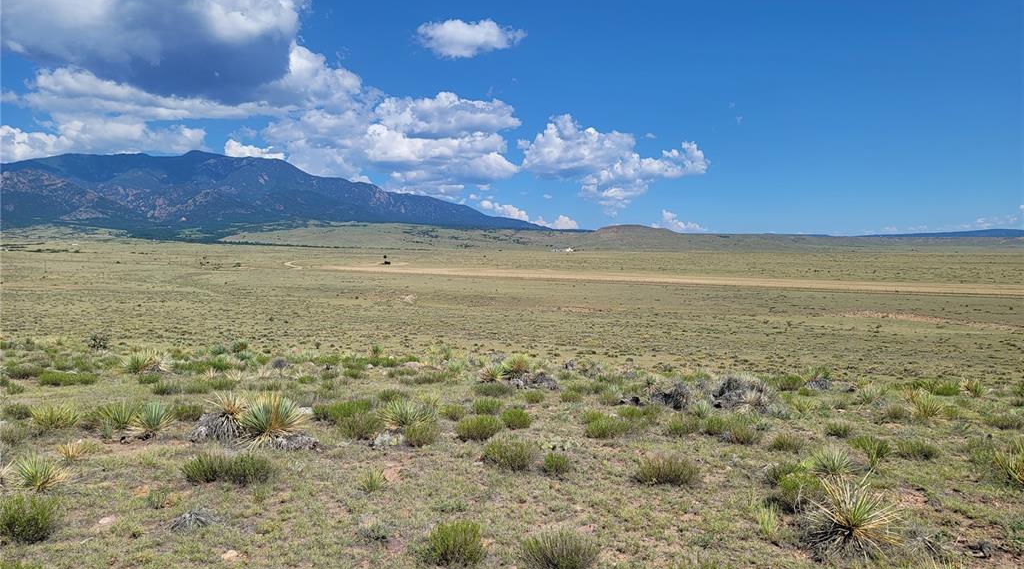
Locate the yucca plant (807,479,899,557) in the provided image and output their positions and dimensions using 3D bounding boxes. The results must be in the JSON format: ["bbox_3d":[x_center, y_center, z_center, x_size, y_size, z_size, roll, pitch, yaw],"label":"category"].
[{"bbox_3d":[2.155,1.470,4.664,0.593,0.431,0.563,0,3,0],"label":"yucca plant"}]

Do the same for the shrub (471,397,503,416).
[{"bbox_3d":[-0.325,1.563,9.434,0.408,0.187,0.388,0,3,0],"label":"shrub"}]

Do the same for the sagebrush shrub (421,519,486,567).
[{"bbox_3d":[-0.337,1.510,4.326,0.386,0.229,0.367,0,3,0],"label":"sagebrush shrub"}]

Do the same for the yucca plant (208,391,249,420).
[{"bbox_3d":[-2.911,1.246,7.578,0.420,0.282,0.399,0,3,0],"label":"yucca plant"}]

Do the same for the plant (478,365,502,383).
[{"bbox_3d":[-0.387,1.549,12.720,0.447,0.283,0.425,0,3,0],"label":"plant"}]

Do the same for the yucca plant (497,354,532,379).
[{"bbox_3d":[0.062,1.458,13.144,0.605,0.428,0.574,0,3,0],"label":"yucca plant"}]

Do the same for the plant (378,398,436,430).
[{"bbox_3d":[-1.225,1.504,8.586,0.650,0.333,0.618,0,3,0],"label":"plant"}]

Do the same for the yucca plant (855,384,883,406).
[{"bbox_3d":[4.836,1.486,9.985,0.392,0.282,0.372,0,3,0],"label":"yucca plant"}]

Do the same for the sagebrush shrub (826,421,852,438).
[{"bbox_3d":[3.444,1.530,7.798,0.295,0.149,0.281,0,3,0],"label":"sagebrush shrub"}]

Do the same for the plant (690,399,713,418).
[{"bbox_3d":[2.391,1.565,9.328,0.278,0.206,0.264,0,3,0],"label":"plant"}]

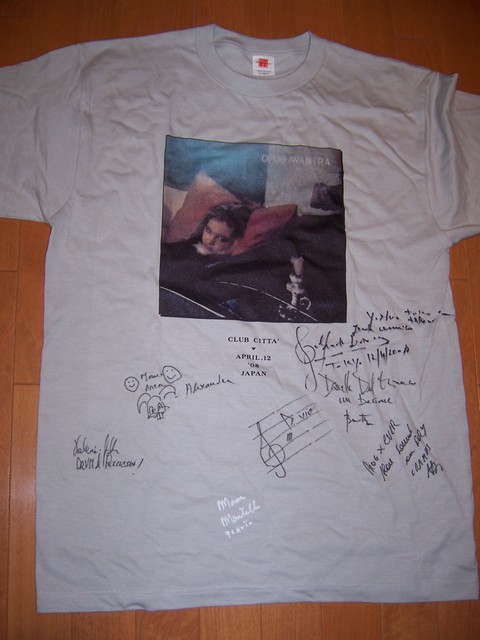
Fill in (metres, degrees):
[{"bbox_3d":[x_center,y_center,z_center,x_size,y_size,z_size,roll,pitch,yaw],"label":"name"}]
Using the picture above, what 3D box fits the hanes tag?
[{"bbox_3d":[0.035,-0.363,0.953,0.032,0.002,0.031,0,79,-6],"label":"hanes tag"}]

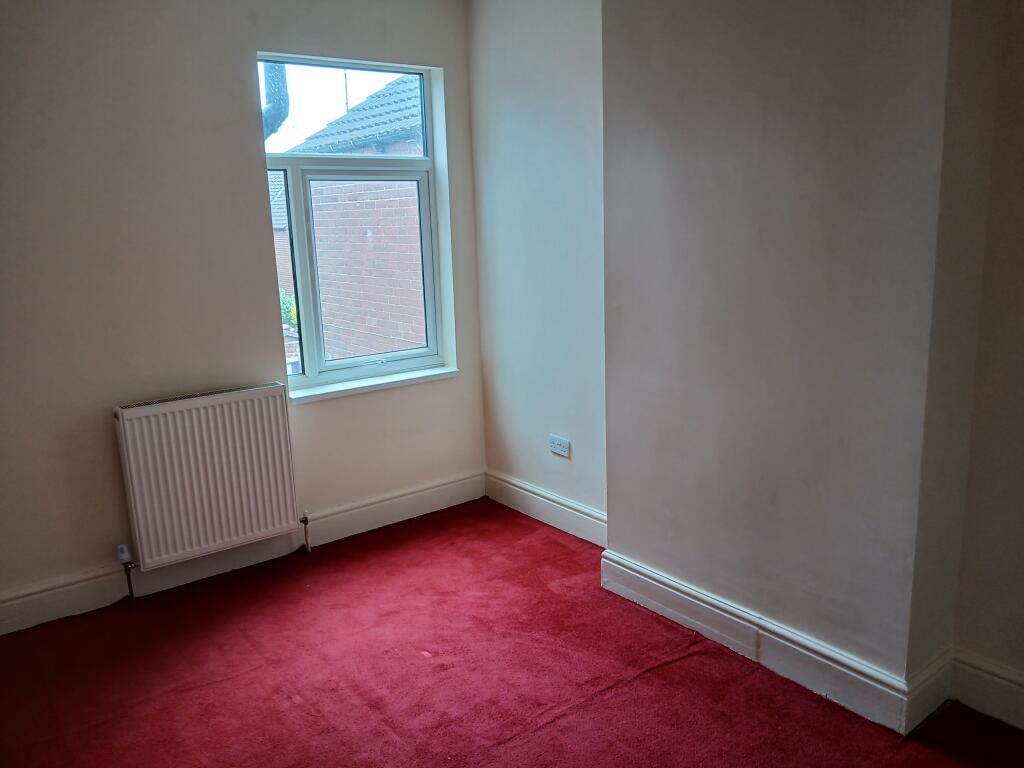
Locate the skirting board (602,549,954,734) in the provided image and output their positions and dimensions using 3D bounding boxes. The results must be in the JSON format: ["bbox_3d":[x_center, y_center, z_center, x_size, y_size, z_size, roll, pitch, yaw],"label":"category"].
[{"bbox_3d":[0.893,0.858,2.872,0.287,0.165,1.289,-10,14,-36],"label":"skirting board"}]

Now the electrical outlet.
[{"bbox_3d":[0.246,0.312,3.877,0.013,0.087,0.146,-10,14,-36],"label":"electrical outlet"}]

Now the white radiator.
[{"bbox_3d":[-1.332,0.392,3.437,0.700,0.700,0.105,-10,14,-36],"label":"white radiator"}]

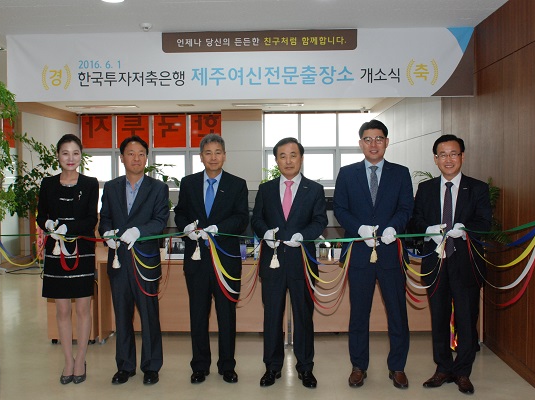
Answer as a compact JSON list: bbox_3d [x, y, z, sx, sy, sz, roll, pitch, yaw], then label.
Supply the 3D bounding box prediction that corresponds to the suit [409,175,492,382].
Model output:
[{"bbox_3d":[1.238,0.538,4.056,0.530,1.450,0.390,0,3,18],"label":"suit"}]

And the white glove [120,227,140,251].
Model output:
[{"bbox_3d":[-0.907,0.255,3.969,0.130,0.150,0.120,0,2,13],"label":"white glove"}]

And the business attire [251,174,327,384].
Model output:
[{"bbox_3d":[0.147,0.510,4.090,0.525,1.385,0.380,0,3,2],"label":"business attire"}]

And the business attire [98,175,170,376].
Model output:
[{"bbox_3d":[-0.934,0.516,4.211,0.480,1.370,0.380,0,2,3],"label":"business attire"}]

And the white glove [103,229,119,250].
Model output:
[{"bbox_3d":[-1.011,0.256,3.880,0.110,0.135,0.130,-1,3,-24],"label":"white glove"}]

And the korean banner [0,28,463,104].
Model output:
[{"bbox_3d":[-0.267,-1.195,5.329,4.151,0.604,0.030,0,2,2],"label":"korean banner"}]

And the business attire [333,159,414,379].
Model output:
[{"bbox_3d":[0.729,0.471,4.121,0.550,1.520,0.400,0,2,11],"label":"business attire"}]

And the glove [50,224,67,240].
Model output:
[{"bbox_3d":[-1.367,0.213,3.930,0.110,0.105,0.130,1,3,24],"label":"glove"}]

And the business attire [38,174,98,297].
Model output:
[{"bbox_3d":[-1.414,0.258,4.237,0.410,0.860,0.340,-1,2,-7],"label":"business attire"}]

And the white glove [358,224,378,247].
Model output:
[{"bbox_3d":[0.642,0.226,3.810,0.120,0.135,0.130,-1,3,-24],"label":"white glove"}]

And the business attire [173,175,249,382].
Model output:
[{"bbox_3d":[-0.384,0.504,4.150,0.520,1.410,0.380,0,3,-2],"label":"business attire"}]

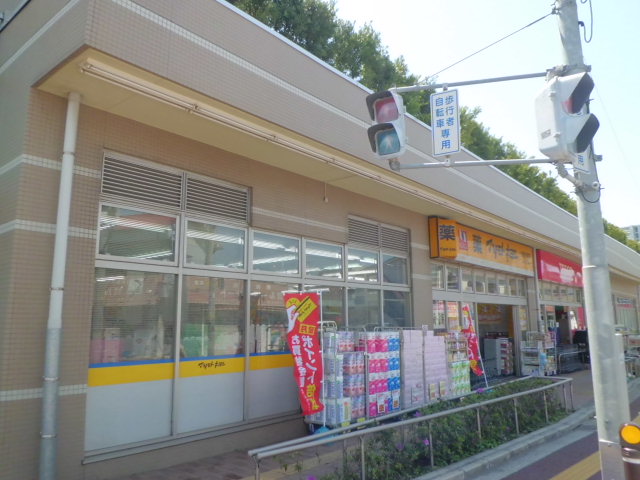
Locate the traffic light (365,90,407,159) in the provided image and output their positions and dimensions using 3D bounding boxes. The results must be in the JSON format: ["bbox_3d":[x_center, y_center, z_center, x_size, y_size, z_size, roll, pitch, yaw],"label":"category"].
[{"bbox_3d":[0.681,-1.184,5.000,0.360,0.700,0.380,-7,-12,35],"label":"traffic light"}]

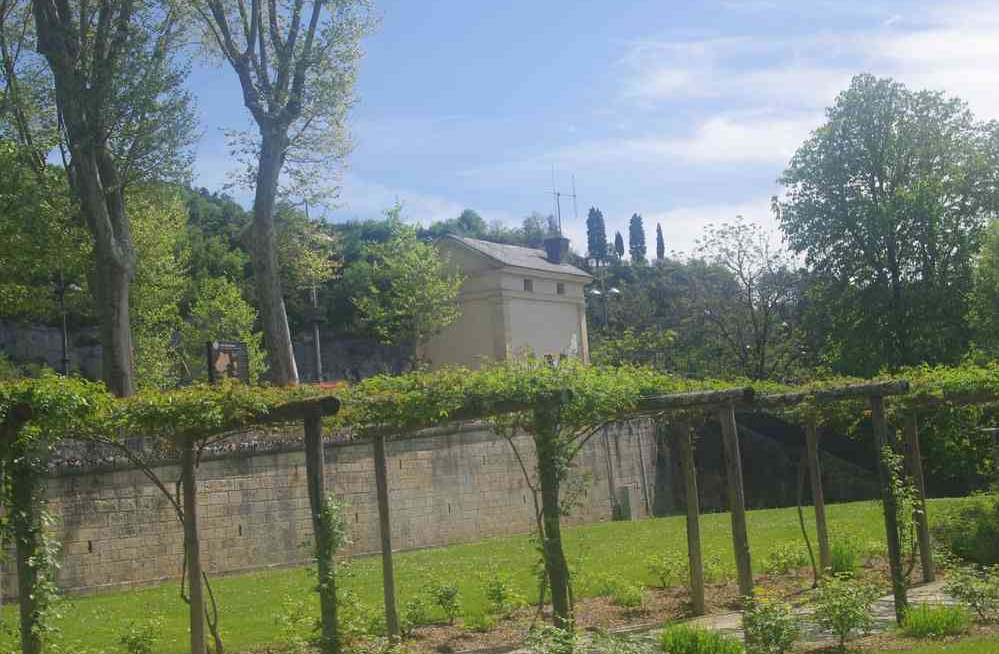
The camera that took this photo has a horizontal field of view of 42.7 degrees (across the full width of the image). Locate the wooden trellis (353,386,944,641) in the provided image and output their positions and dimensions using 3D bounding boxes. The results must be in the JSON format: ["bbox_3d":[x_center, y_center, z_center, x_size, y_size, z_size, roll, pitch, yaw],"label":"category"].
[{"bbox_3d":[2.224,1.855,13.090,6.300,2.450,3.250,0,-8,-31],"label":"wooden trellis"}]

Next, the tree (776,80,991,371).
[{"bbox_3d":[13.761,-2.950,45.523,7.325,12.414,7.325,-6,-7,17],"label":"tree"}]

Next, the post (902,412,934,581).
[{"bbox_3d":[5.309,2.100,16.120,0.150,2.200,0.150,0,-8,-31],"label":"post"}]

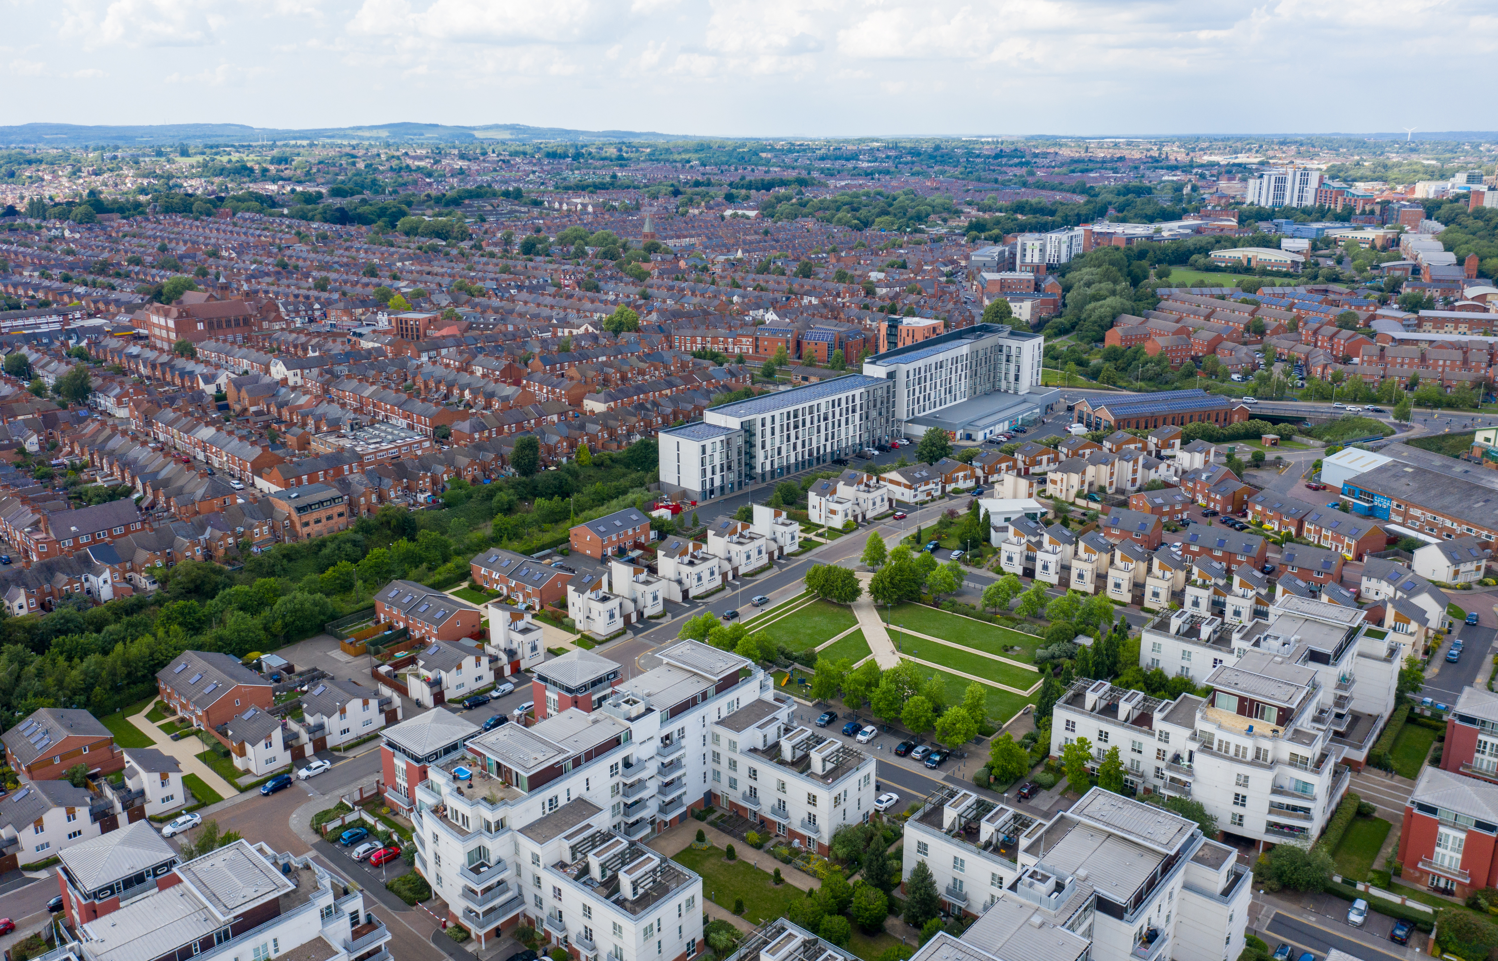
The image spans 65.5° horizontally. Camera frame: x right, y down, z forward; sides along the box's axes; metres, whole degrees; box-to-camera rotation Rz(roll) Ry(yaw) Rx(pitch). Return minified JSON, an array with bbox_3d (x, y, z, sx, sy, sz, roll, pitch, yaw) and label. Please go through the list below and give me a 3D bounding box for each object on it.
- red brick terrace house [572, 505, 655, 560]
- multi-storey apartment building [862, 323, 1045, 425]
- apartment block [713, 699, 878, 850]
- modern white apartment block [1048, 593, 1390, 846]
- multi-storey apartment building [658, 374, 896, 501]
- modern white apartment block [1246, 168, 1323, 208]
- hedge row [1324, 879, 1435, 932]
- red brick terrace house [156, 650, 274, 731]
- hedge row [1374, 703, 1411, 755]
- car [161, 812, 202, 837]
[{"bbox_3d":[-31.510,11.570,266.080,10.200,7.050,15.600,13,21,37],"label":"red brick terrace house"},{"bbox_3d":[67.680,-33.060,384.320,25.000,24.300,80.000,14,22,40],"label":"multi-storey apartment building"},{"bbox_3d":[5.950,40.200,159.570,20.200,12.200,10.800,13,21,39],"label":"apartment block"},{"bbox_3d":[72.750,31.590,177.590,37.500,17.700,52.700,13,21,39],"label":"modern white apartment block"},{"bbox_3d":[10.050,-13.590,329.650,14.700,18.700,83.500,14,22,40],"label":"multi-storey apartment building"},{"bbox_3d":[606.450,-328.900,1320.660,76.000,43.000,25.000,3,17,12],"label":"modern white apartment block"},{"bbox_3d":[75.840,51.100,140.350,11.900,1.400,1.900,13,21,39],"label":"hedge row"},{"bbox_3d":[-87.830,33.890,191.870,18.200,7.050,11.100,14,22,41],"label":"red brick terrace house"},{"bbox_3d":[98.690,39.140,178.850,2.000,2.200,19.300,13,21,39],"label":"hedge row"},{"bbox_3d":[-77.110,46.740,158.160,1.840,1.430,4.600,13,21,39],"label":"car"}]

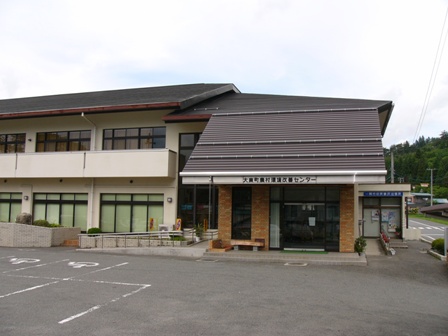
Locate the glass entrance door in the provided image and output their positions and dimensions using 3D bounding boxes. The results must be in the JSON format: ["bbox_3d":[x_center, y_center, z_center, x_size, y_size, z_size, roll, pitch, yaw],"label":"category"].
[{"bbox_3d":[3.421,2.503,19.982,1.740,2.090,0.120,-1,-6,16],"label":"glass entrance door"}]

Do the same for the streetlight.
[{"bbox_3d":[33.440,3.500,74.737,1.200,6.700,0.400,-1,-5,16],"label":"streetlight"}]

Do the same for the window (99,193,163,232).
[{"bbox_3d":[-5.804,2.836,29.392,4.422,2.476,0.150,-1,-5,16],"label":"window"}]

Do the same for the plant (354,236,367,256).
[{"bbox_3d":[5.898,3.373,20.119,0.482,0.809,0.482,-1,-5,16],"label":"plant"}]

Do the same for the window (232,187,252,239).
[{"bbox_3d":[0.801,2.001,20.795,0.920,2.310,0.120,-1,-6,16],"label":"window"}]

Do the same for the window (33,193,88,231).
[{"bbox_3d":[-9.731,2.619,27.638,3.840,2.270,0.150,-1,-6,16],"label":"window"}]

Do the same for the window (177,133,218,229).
[{"bbox_3d":[-1.301,0.672,25.428,2.650,5.250,0.150,-1,-6,16],"label":"window"}]

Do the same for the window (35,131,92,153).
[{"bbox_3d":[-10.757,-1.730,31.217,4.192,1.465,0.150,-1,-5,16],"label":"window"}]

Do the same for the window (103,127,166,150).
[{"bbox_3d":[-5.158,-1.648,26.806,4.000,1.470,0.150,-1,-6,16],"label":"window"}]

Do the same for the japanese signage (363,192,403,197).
[{"bbox_3d":[9.913,1.655,29.051,2.351,0.293,0.100,-1,-5,16],"label":"japanese signage"}]

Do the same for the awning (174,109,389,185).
[{"bbox_3d":[3.124,-1.207,23.381,9.250,4.327,5.200,-1,-5,16],"label":"awning"}]

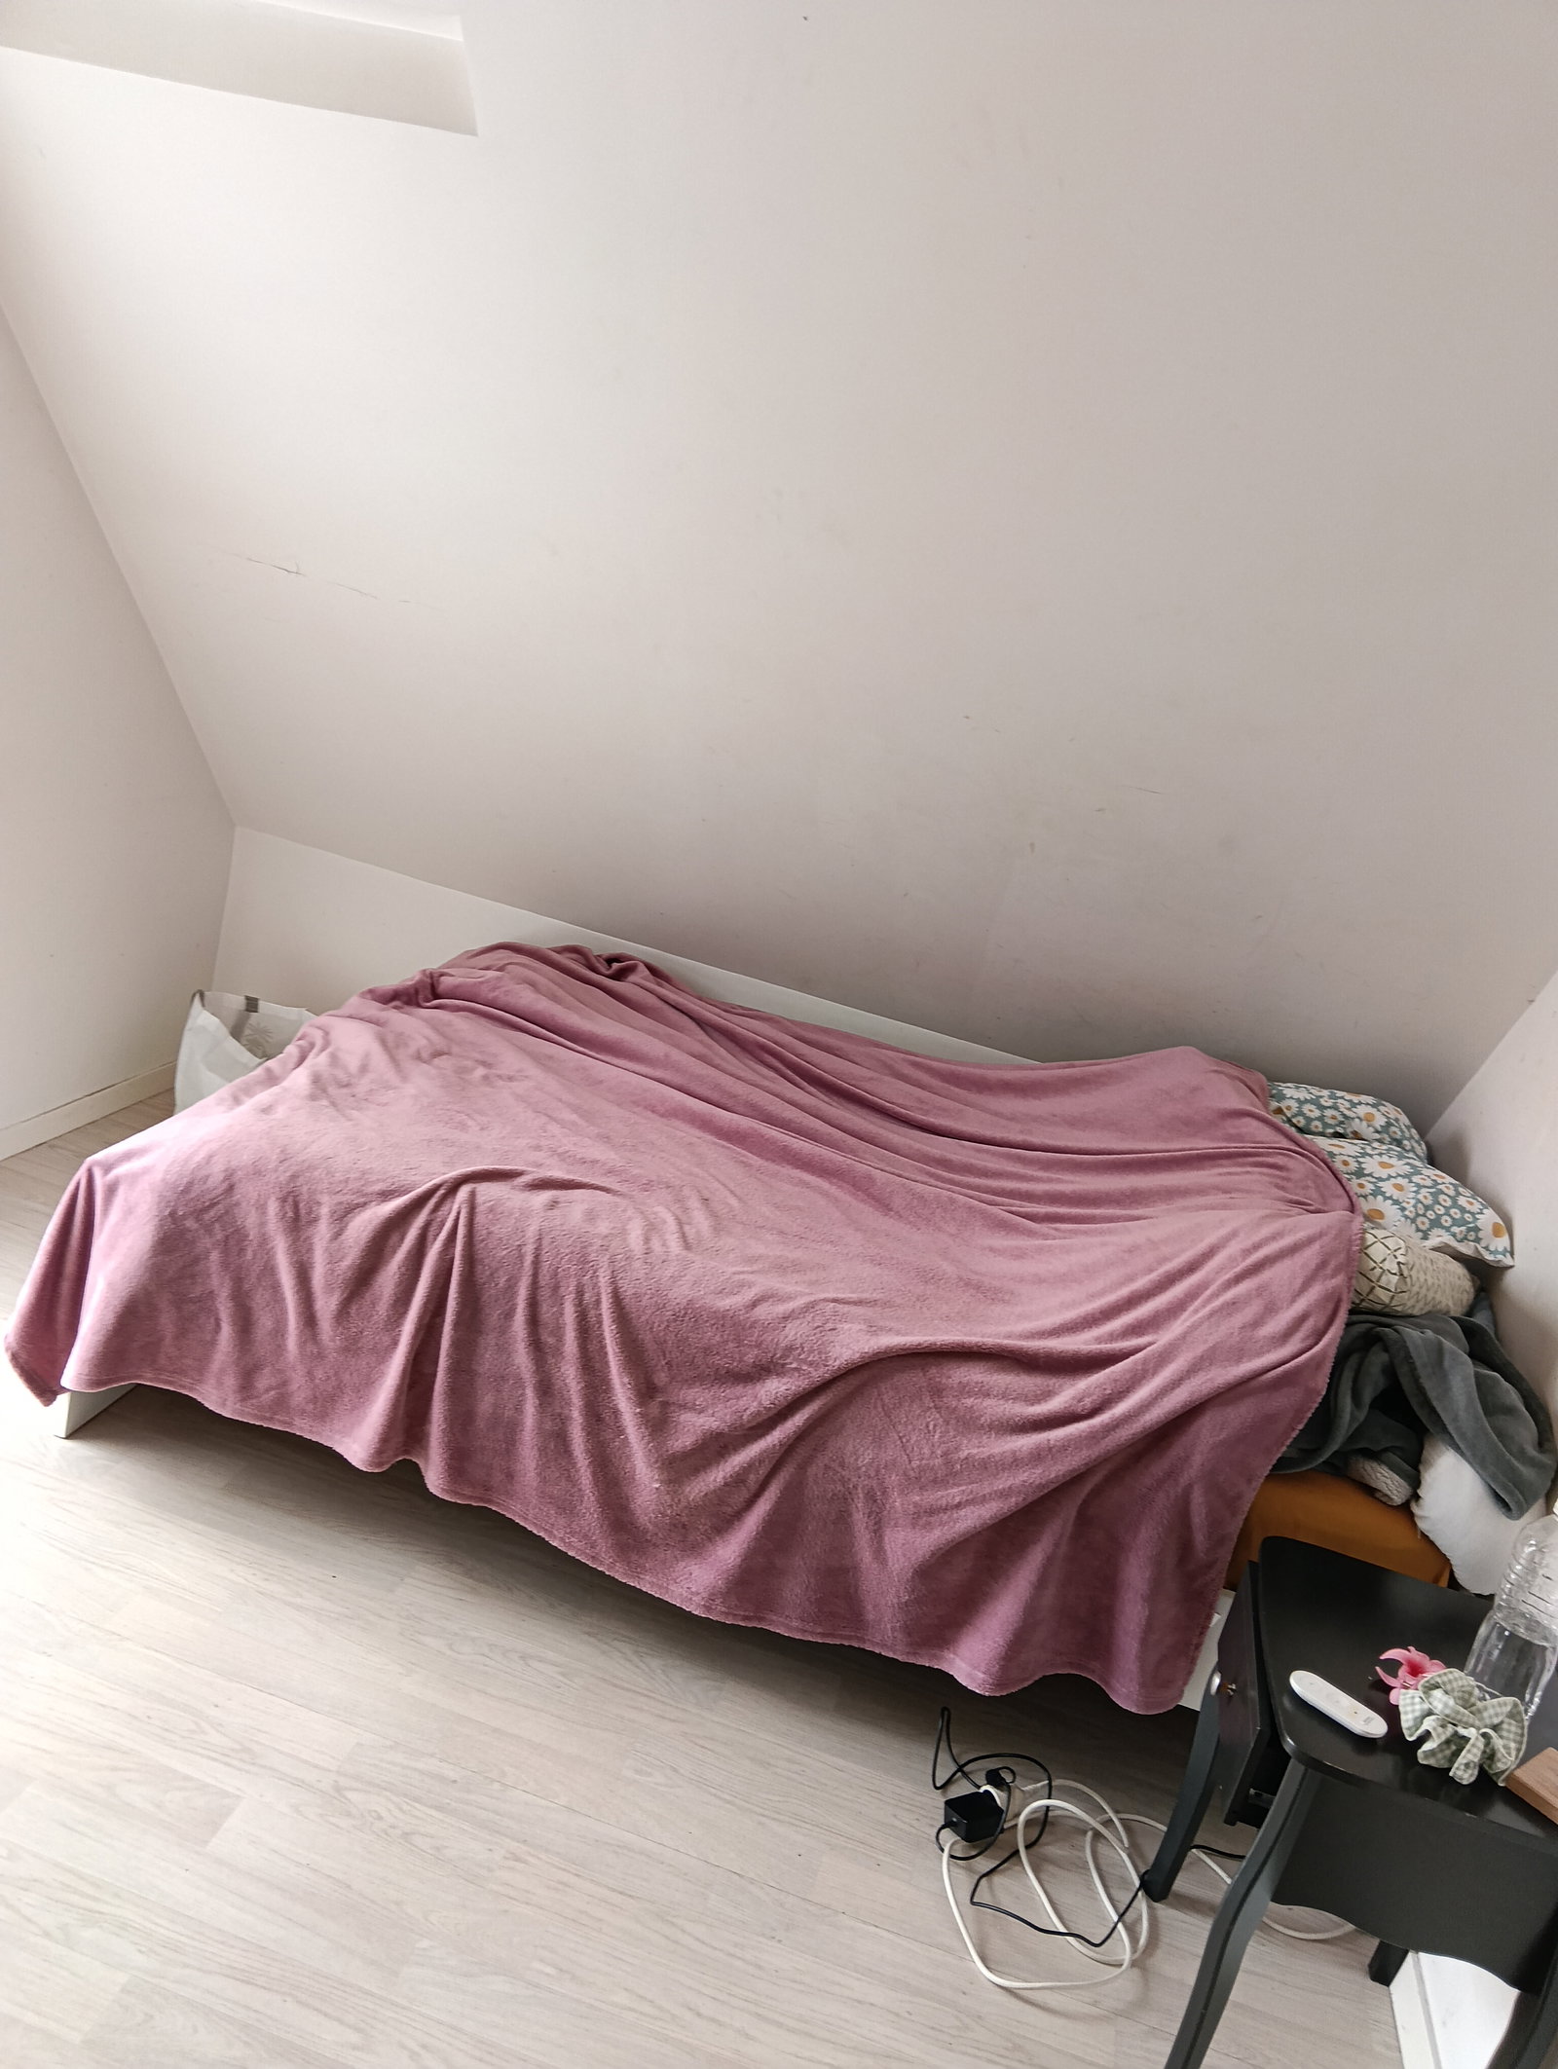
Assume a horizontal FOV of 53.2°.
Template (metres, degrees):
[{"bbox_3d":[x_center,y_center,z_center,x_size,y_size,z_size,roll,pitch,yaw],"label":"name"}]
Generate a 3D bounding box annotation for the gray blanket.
[{"bbox_3d":[0.923,0.528,2.368,0.375,0.290,0.500,16,15,8],"label":"gray blanket"}]

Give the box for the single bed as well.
[{"bbox_3d":[0.002,0.329,2.866,2.090,0.730,1.530,16,15,8],"label":"single bed"}]

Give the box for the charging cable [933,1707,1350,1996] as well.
[{"bbox_3d":[0.488,1.114,2.049,0.610,0.075,0.440,16,15,8],"label":"charging cable"}]

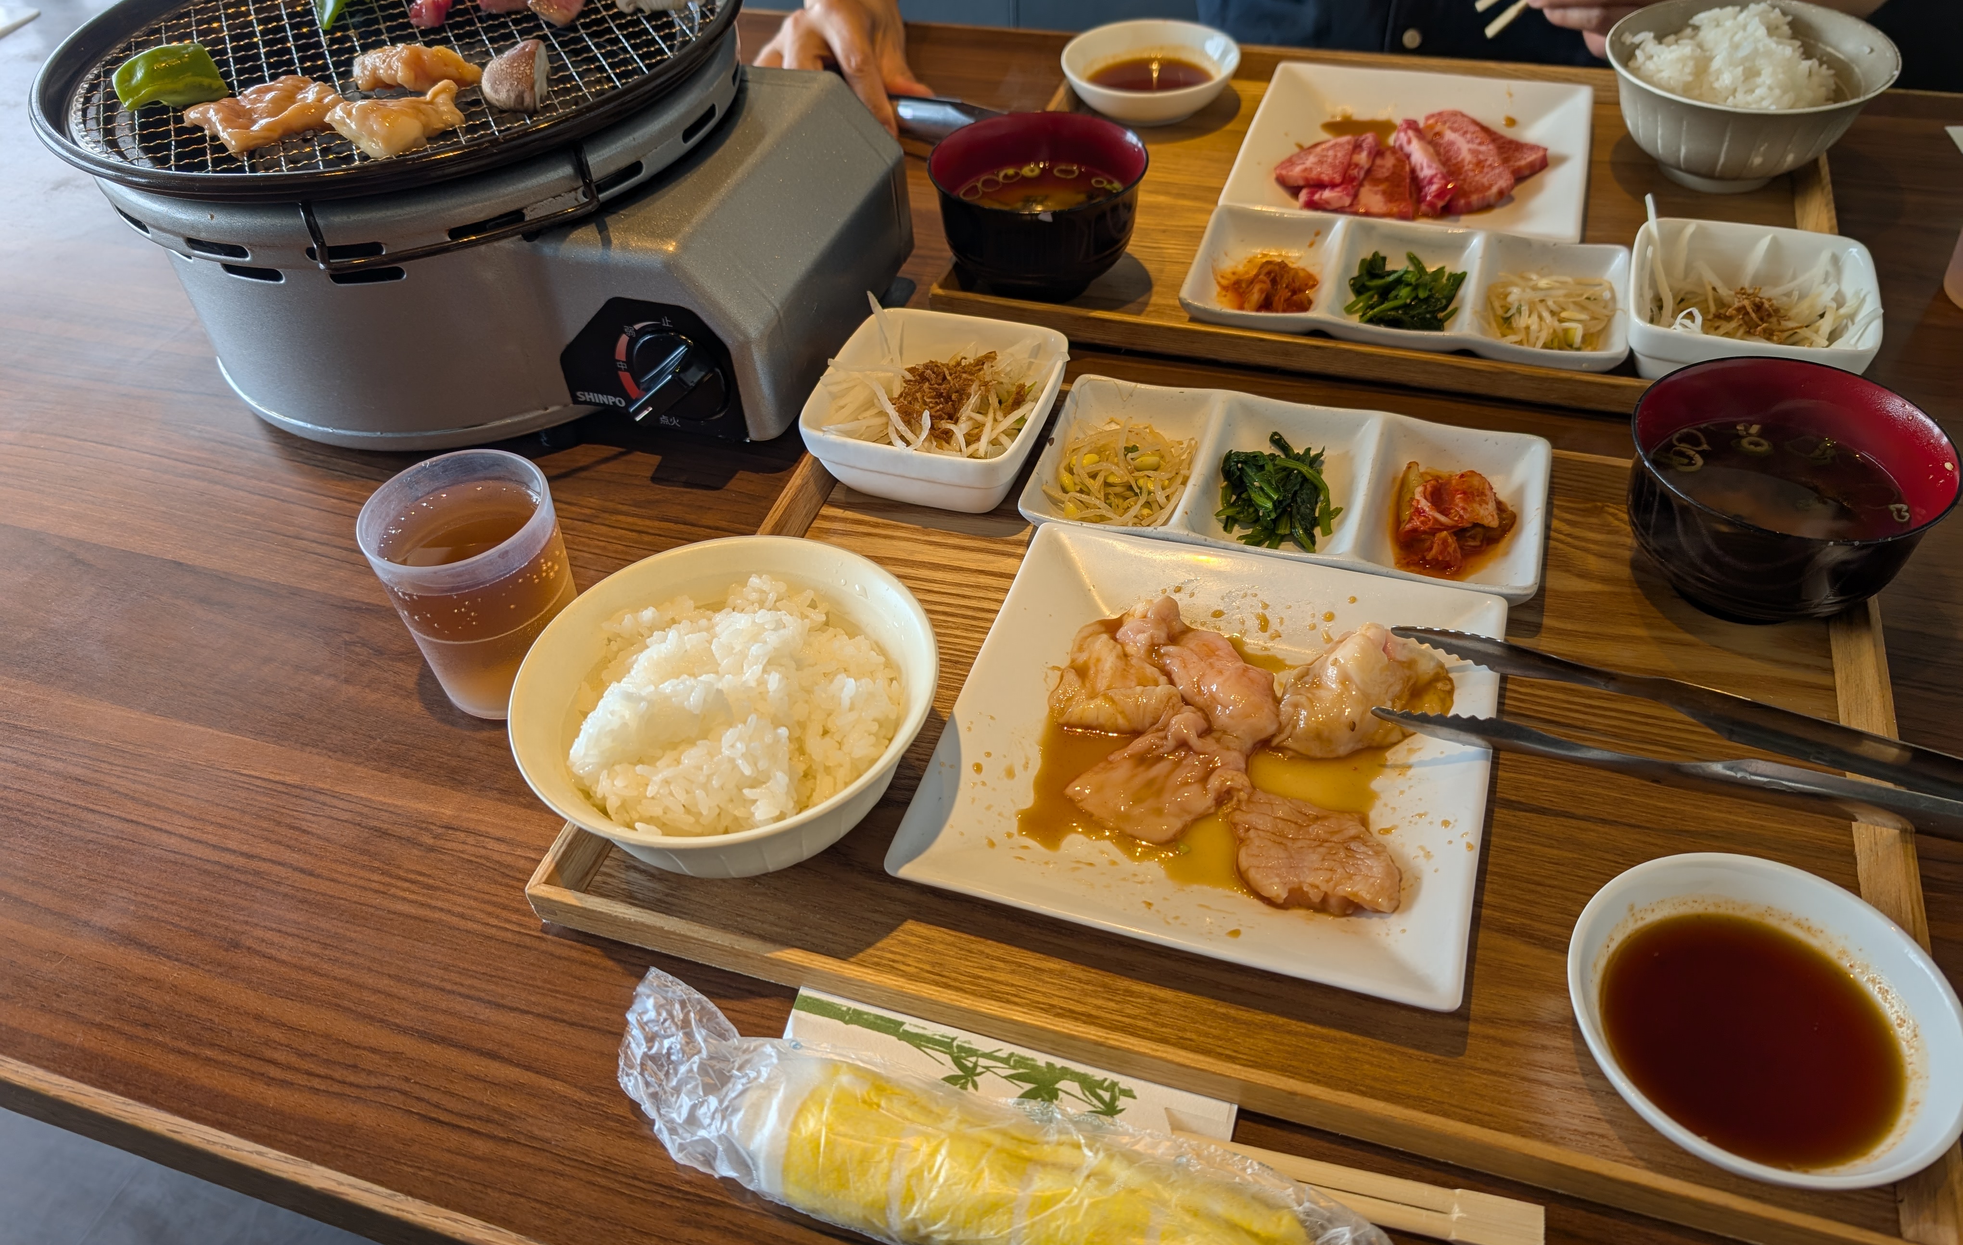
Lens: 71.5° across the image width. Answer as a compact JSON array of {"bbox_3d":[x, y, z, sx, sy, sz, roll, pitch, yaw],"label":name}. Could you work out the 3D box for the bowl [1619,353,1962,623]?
[{"bbox_3d":[0.308,-0.044,0.537,0.111,0.067,0.111,10,48,15],"label":"bowl"}]

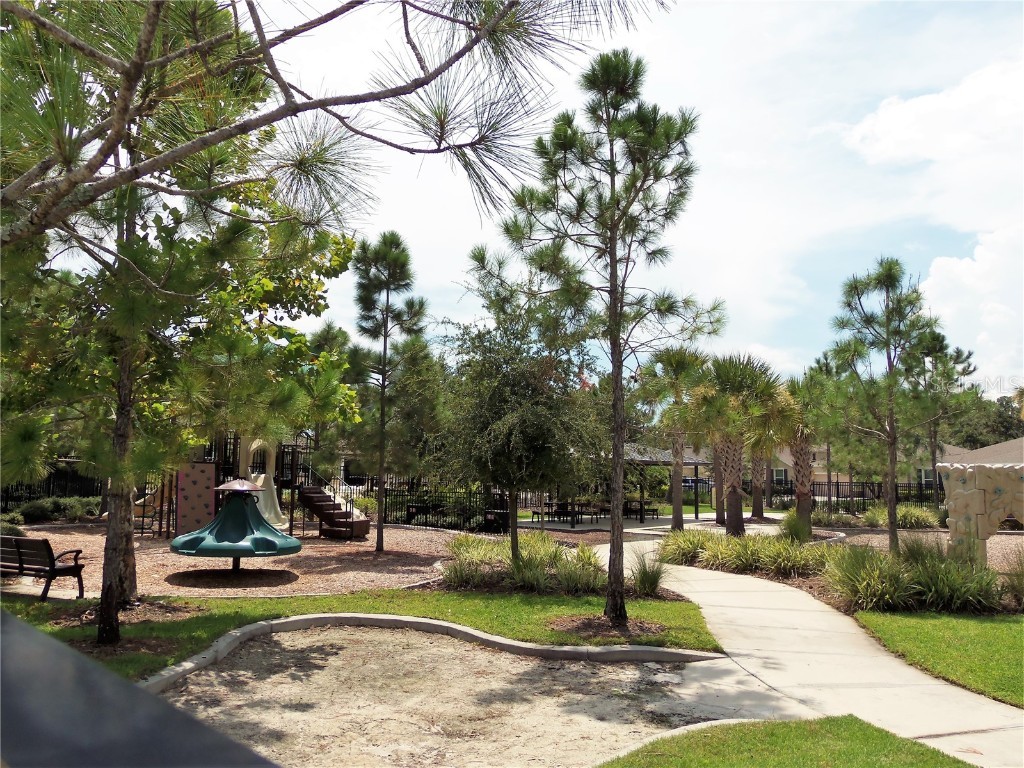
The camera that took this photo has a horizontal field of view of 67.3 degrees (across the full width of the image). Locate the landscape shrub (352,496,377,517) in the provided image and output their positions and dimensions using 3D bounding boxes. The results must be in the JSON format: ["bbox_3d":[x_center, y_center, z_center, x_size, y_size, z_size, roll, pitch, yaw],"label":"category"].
[{"bbox_3d":[-5.148,4.310,26.845,0.838,0.759,0.838,1,-7,0],"label":"landscape shrub"}]

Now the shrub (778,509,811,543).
[{"bbox_3d":[6.952,3.518,18.860,0.834,0.821,0.834,1,-7,0],"label":"shrub"}]

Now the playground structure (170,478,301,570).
[{"bbox_3d":[-4.520,2.329,12.730,2.185,1.485,2.185,1,-7,0],"label":"playground structure"}]

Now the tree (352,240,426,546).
[{"bbox_3d":[-2.634,0.077,16.405,1.621,6.866,1.621,1,-7,0],"label":"tree"}]

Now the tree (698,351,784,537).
[{"bbox_3d":[6.354,1.683,21.481,2.402,5.071,2.402,1,-7,0],"label":"tree"}]

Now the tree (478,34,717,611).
[{"bbox_3d":[1.058,-0.698,8.892,2.752,6.710,2.614,1,-7,0],"label":"tree"}]

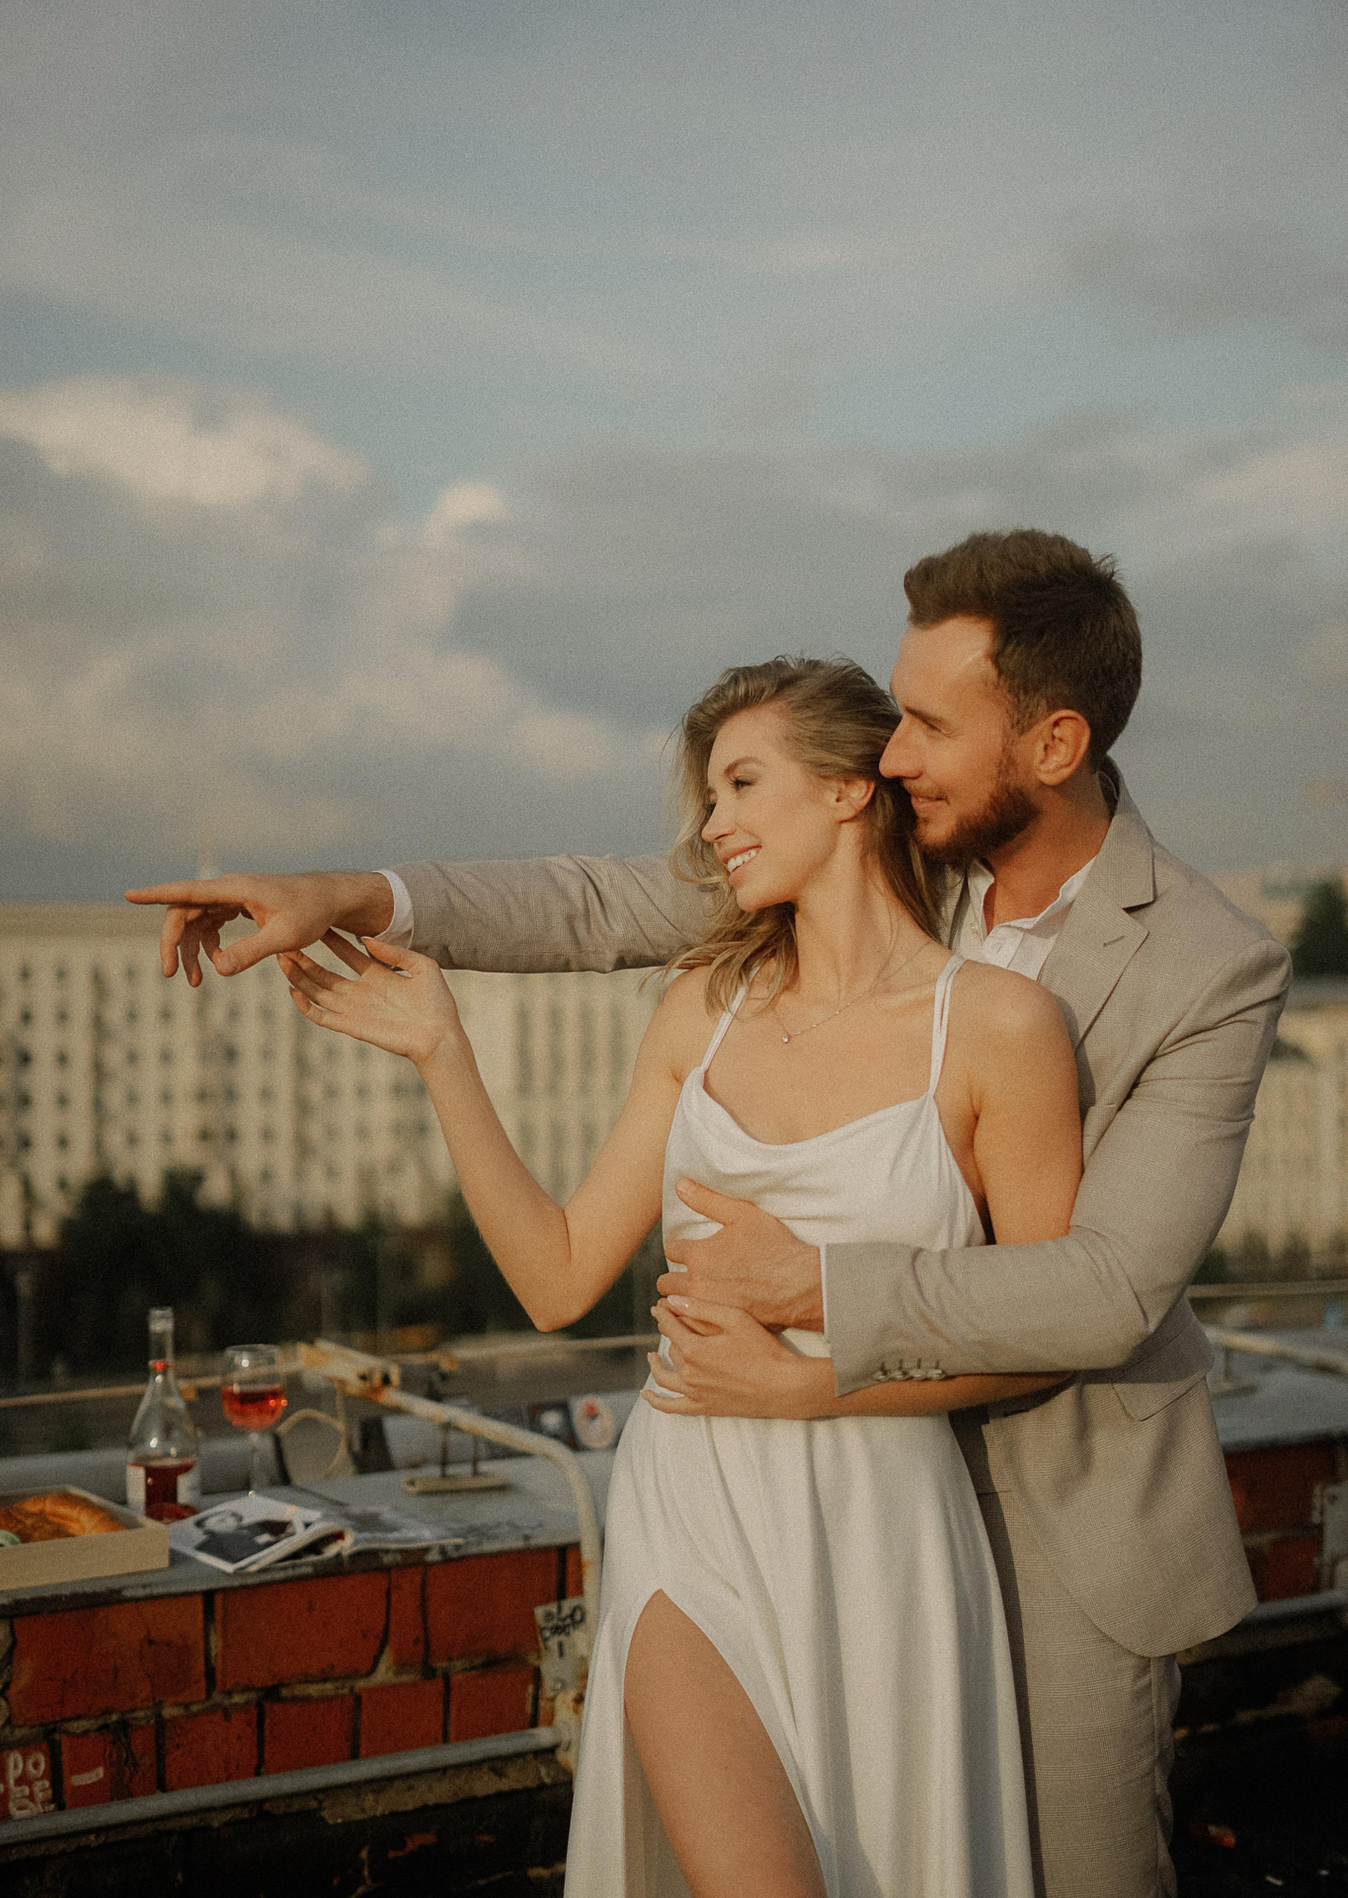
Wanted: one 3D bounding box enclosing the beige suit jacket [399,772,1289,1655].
[{"bbox_3d":[0.173,0.215,2.460,0.650,0.760,0.600,0,0,38],"label":"beige suit jacket"}]

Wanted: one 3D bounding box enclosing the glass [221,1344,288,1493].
[{"bbox_3d":[-0.586,0.660,3.920,0.090,0.217,0.090,0,0,0],"label":"glass"}]

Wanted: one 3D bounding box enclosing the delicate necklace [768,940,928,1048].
[{"bbox_3d":[0.128,0.030,2.410,0.150,0.105,0.130,0,0,30],"label":"delicate necklace"}]

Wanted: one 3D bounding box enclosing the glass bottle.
[{"bbox_3d":[-0.700,0.636,3.850,0.094,0.291,0.094,0,0,0],"label":"glass bottle"}]

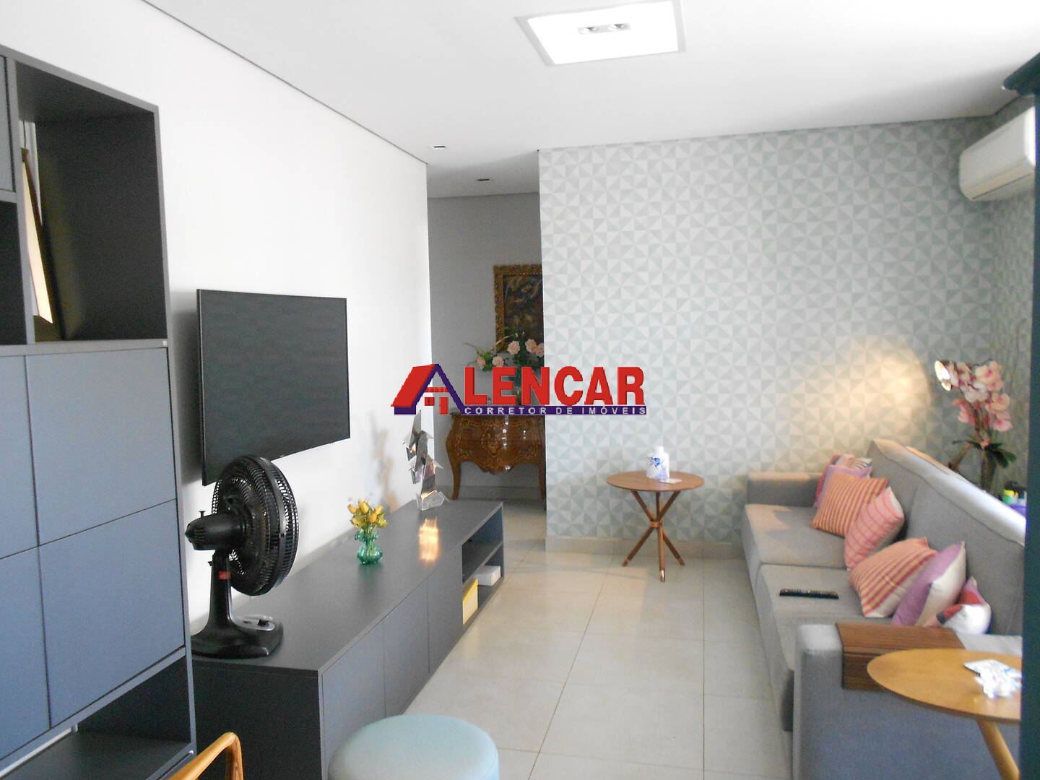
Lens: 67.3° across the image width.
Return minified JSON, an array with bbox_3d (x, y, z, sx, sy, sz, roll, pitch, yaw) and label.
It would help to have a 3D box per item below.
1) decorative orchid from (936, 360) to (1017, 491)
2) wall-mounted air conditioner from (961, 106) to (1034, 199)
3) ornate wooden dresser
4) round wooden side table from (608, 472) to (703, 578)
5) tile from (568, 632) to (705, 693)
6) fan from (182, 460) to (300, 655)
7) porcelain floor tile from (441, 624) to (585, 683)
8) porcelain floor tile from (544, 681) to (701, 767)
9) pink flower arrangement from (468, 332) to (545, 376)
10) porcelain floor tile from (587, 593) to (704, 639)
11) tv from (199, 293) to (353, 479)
[{"bbox_3d":[2.441,0.198,4.183,0.381,0.740,0.360,0,4,13],"label":"decorative orchid"},{"bbox_3d":[2.574,-1.202,4.041,0.220,0.300,1.047,0,4,13],"label":"wall-mounted air conditioner"},{"bbox_3d":[-0.162,0.605,7.044,0.930,0.830,0.420,0,5,13],"label":"ornate wooden dresser"},{"bbox_3d":[0.873,0.876,5.028,0.616,0.589,0.616,0,4,13],"label":"round wooden side table"},{"bbox_3d":[0.560,1.280,3.683,0.595,0.010,0.595,0,4,13],"label":"tile"},{"bbox_3d":[-1.022,0.567,2.792,0.321,0.650,0.494,-5,6,-44],"label":"fan"},{"bbox_3d":[-0.020,1.282,3.817,0.595,0.010,0.595,0,4,13],"label":"porcelain floor tile"},{"bbox_3d":[0.426,1.325,3.105,0.595,0.010,0.595,0,4,13],"label":"porcelain floor tile"},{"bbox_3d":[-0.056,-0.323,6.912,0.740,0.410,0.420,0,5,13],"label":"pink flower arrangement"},{"bbox_3d":[0.693,1.236,4.261,0.595,0.010,0.595,0,4,13],"label":"porcelain floor tile"},{"bbox_3d":[-1.035,-0.056,3.440,0.052,0.715,1.230,0,4,13],"label":"tv"}]

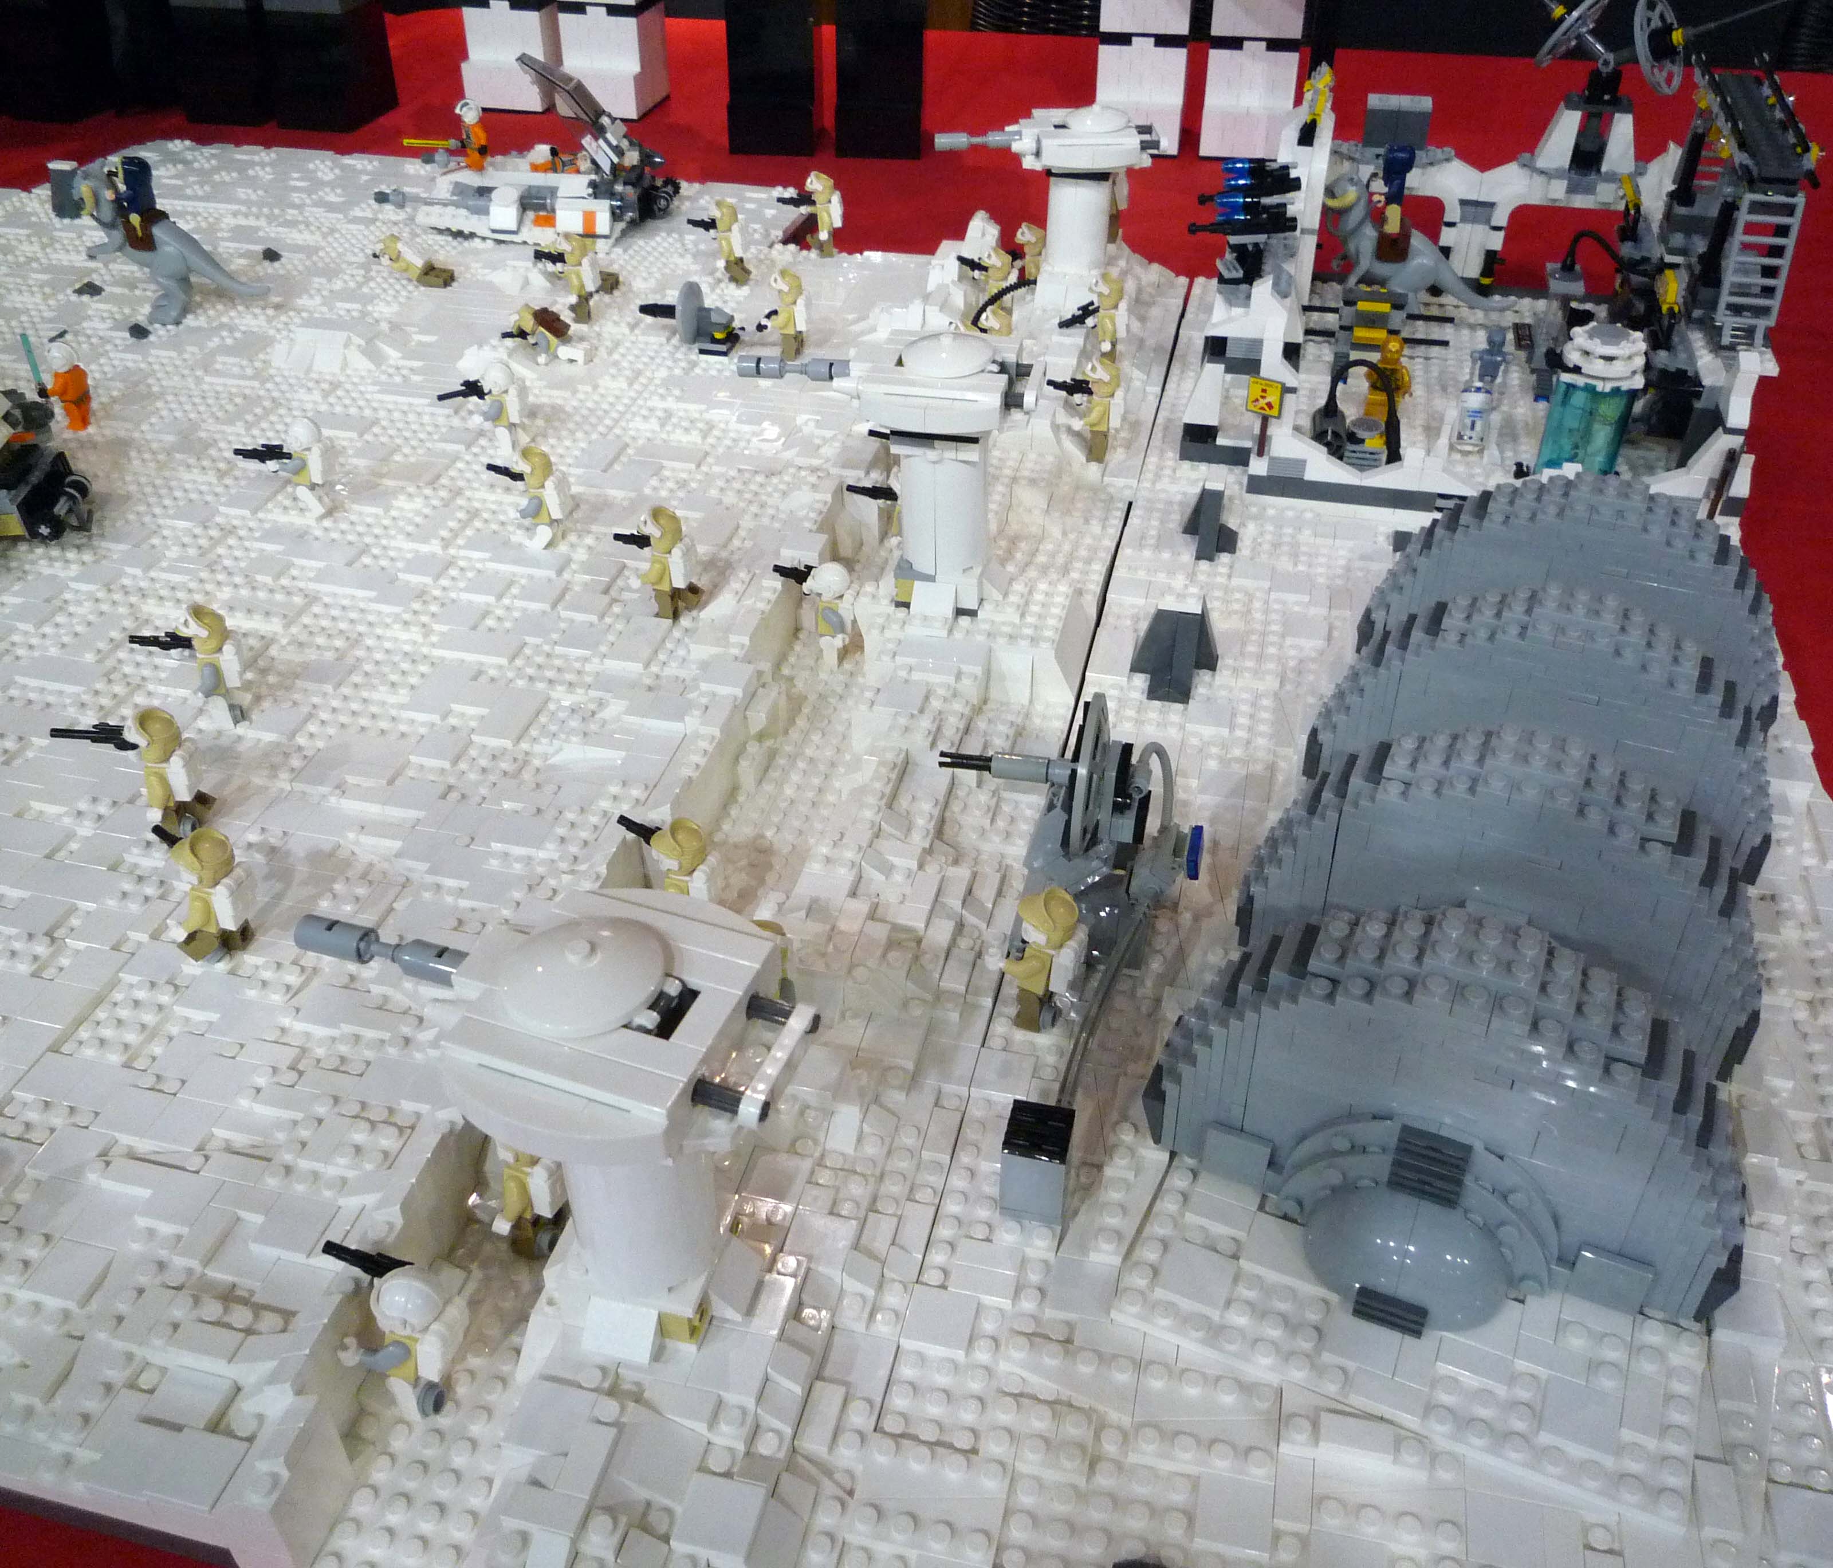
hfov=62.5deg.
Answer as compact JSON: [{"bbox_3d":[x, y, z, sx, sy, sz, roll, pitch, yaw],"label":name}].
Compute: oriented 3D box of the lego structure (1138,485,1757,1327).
[{"bbox_3d":[0.180,0.007,0.447,0.142,0.085,0.314,16,39,21],"label":"lego structure"}]

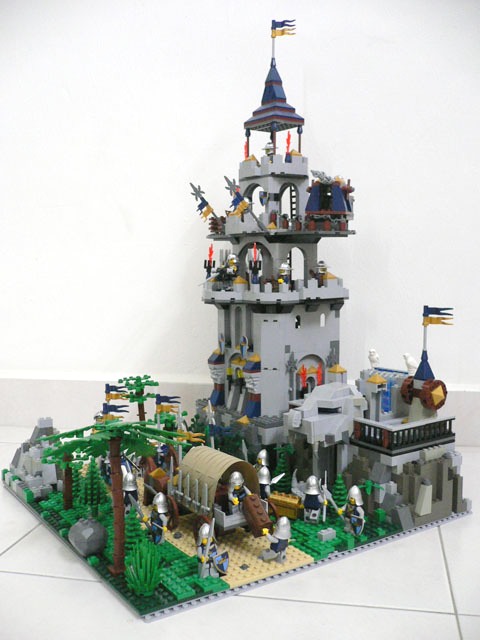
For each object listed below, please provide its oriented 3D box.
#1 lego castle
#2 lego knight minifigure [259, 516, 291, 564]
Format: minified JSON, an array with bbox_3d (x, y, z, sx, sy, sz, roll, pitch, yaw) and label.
[{"bbox_3d":[0.077,-0.081,0.770,0.178,0.566,0.345,-3,4,-33],"label":"lego castle"},{"bbox_3d":[0.031,0.192,0.569,0.026,0.041,0.027,-4,5,-43],"label":"lego knight minifigure"}]

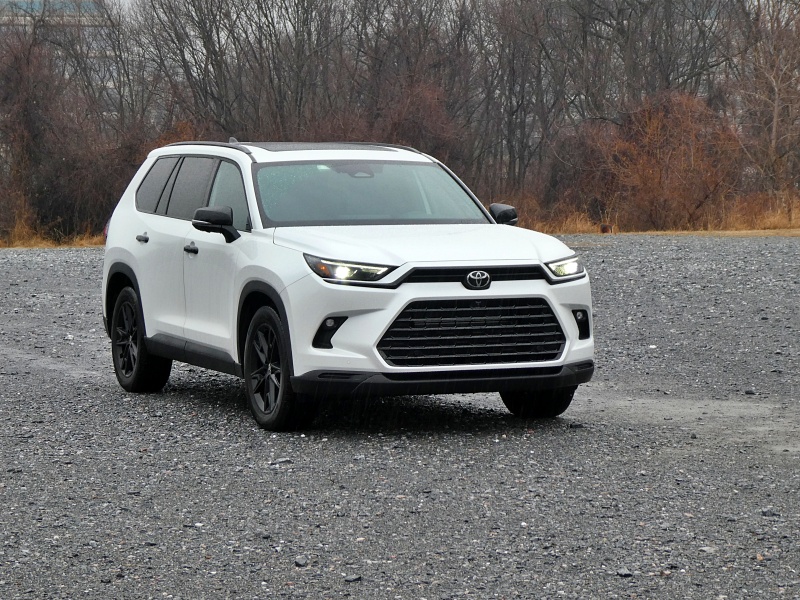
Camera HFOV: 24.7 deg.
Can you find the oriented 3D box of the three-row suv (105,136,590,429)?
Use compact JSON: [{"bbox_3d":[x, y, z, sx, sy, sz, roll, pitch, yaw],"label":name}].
[{"bbox_3d":[-0.581,-0.175,12.605,2.040,1.780,5.090,-1,3,-25],"label":"three-row suv"}]

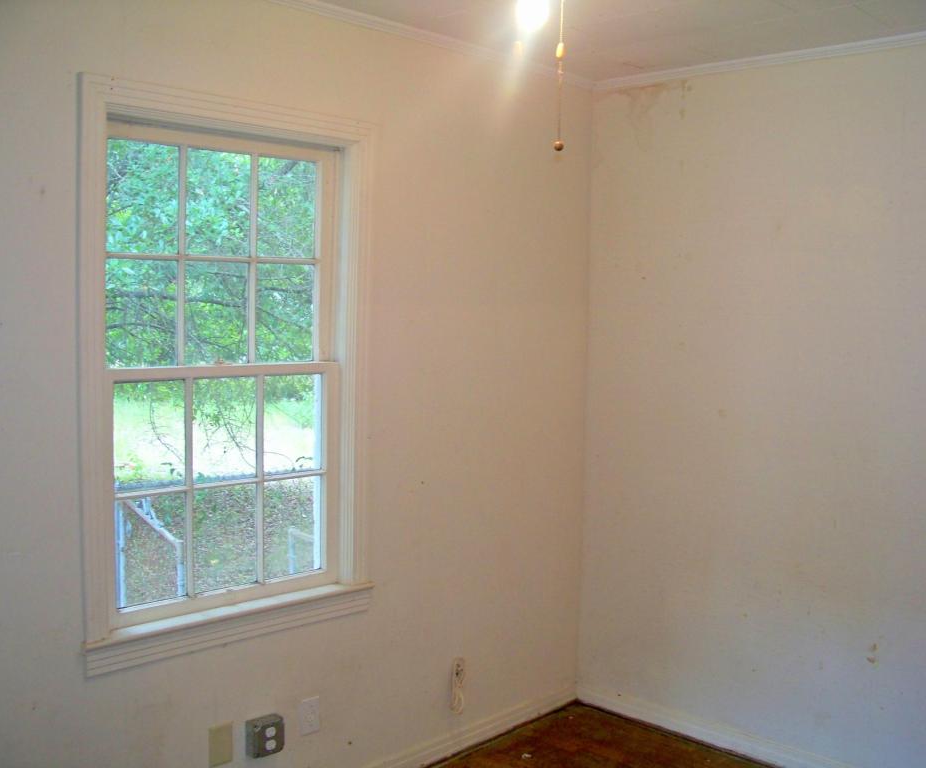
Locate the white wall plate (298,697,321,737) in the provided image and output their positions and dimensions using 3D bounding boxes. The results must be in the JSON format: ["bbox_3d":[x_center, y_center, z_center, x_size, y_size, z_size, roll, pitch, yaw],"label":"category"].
[{"bbox_3d":[-0.470,1.019,2.993,0.009,0.113,0.071,5,5,45],"label":"white wall plate"}]

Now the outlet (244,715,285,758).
[{"bbox_3d":[-0.580,1.029,2.854,0.050,0.098,0.100,5,5,45],"label":"outlet"}]

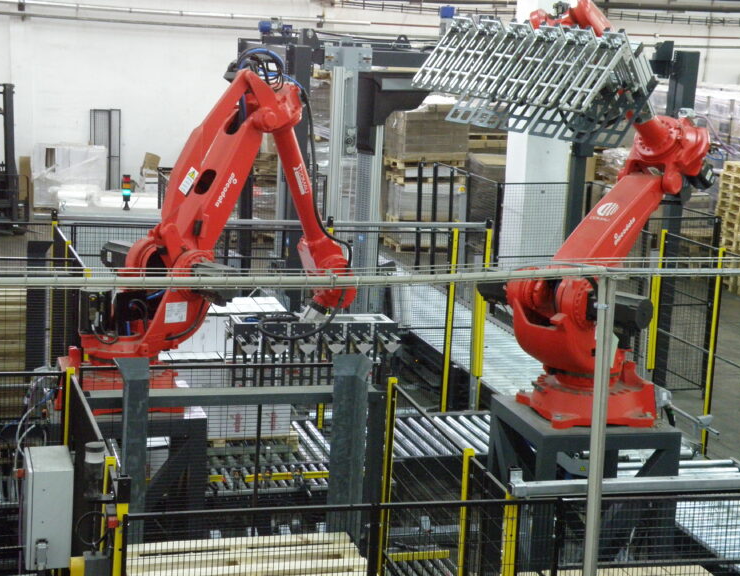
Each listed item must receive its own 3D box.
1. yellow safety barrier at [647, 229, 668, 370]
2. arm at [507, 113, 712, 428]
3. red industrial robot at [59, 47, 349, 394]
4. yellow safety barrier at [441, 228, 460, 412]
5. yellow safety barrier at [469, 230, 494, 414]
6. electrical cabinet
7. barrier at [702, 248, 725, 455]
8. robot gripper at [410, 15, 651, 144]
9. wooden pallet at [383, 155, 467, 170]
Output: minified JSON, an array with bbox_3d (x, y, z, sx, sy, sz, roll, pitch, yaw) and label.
[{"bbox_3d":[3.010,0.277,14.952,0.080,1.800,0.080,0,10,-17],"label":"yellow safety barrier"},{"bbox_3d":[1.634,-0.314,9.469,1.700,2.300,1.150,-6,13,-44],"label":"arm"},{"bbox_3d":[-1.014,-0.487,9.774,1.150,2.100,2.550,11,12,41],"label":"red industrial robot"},{"bbox_3d":[0.787,0.401,13.983,0.060,1.980,0.060,0,10,-17],"label":"yellow safety barrier"},{"bbox_3d":[1.139,0.361,14.350,0.080,1.980,0.080,0,10,-17],"label":"yellow safety barrier"},{"bbox_3d":[-1.490,1.001,6.530,0.205,0.450,0.370,0,10,-17],"label":"electrical cabinet"},{"bbox_3d":[3.289,0.601,13.629,0.060,1.980,0.060,0,10,-17],"label":"barrier"},{"bbox_3d":[0.973,-1.225,8.520,1.307,0.543,0.462,16,-20,42],"label":"robot gripper"},{"bbox_3d":[1.026,-2.312,26.386,1.200,0.150,0.800,-1,10,-23],"label":"wooden pallet"}]

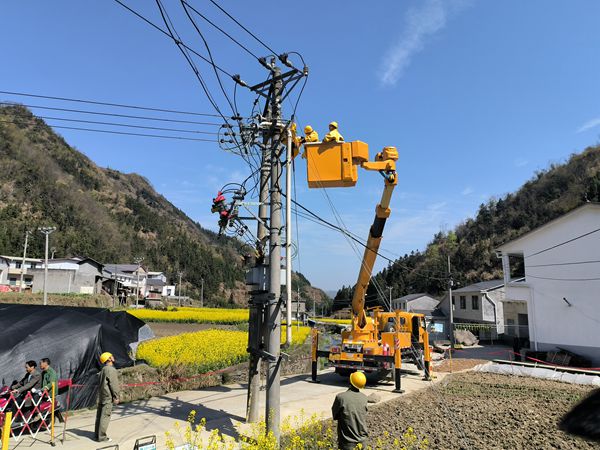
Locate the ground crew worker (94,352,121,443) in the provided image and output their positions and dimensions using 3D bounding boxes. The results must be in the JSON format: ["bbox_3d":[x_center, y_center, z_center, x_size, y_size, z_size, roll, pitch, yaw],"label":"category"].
[{"bbox_3d":[-3.866,3.478,9.498,0.450,1.730,0.520,4,-10,-27],"label":"ground crew worker"}]

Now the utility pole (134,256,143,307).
[{"bbox_3d":[-23.002,8.253,66.560,1.500,7.412,0.300,0,-9,0],"label":"utility pole"}]

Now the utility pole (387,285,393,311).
[{"bbox_3d":[15.671,13.634,82.420,1.300,5.560,0.350,0,-9,0],"label":"utility pole"}]

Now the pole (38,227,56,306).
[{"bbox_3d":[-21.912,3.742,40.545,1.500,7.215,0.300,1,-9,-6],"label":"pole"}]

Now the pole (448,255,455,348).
[{"bbox_3d":[10.483,5.279,32.484,0.500,6.405,0.320,0,-9,0],"label":"pole"}]

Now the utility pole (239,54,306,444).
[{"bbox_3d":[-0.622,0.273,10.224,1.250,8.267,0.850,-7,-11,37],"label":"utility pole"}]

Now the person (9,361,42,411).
[{"bbox_3d":[-5.584,3.459,9.682,0.720,1.270,0.520,6,-11,-36],"label":"person"}]

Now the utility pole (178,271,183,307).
[{"bbox_3d":[-22.484,12.180,88.538,1.300,7.122,0.350,0,-9,0],"label":"utility pole"}]

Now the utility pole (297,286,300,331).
[{"bbox_3d":[-0.184,8.818,48.369,0.350,4.882,0.250,0,-9,0],"label":"utility pole"}]

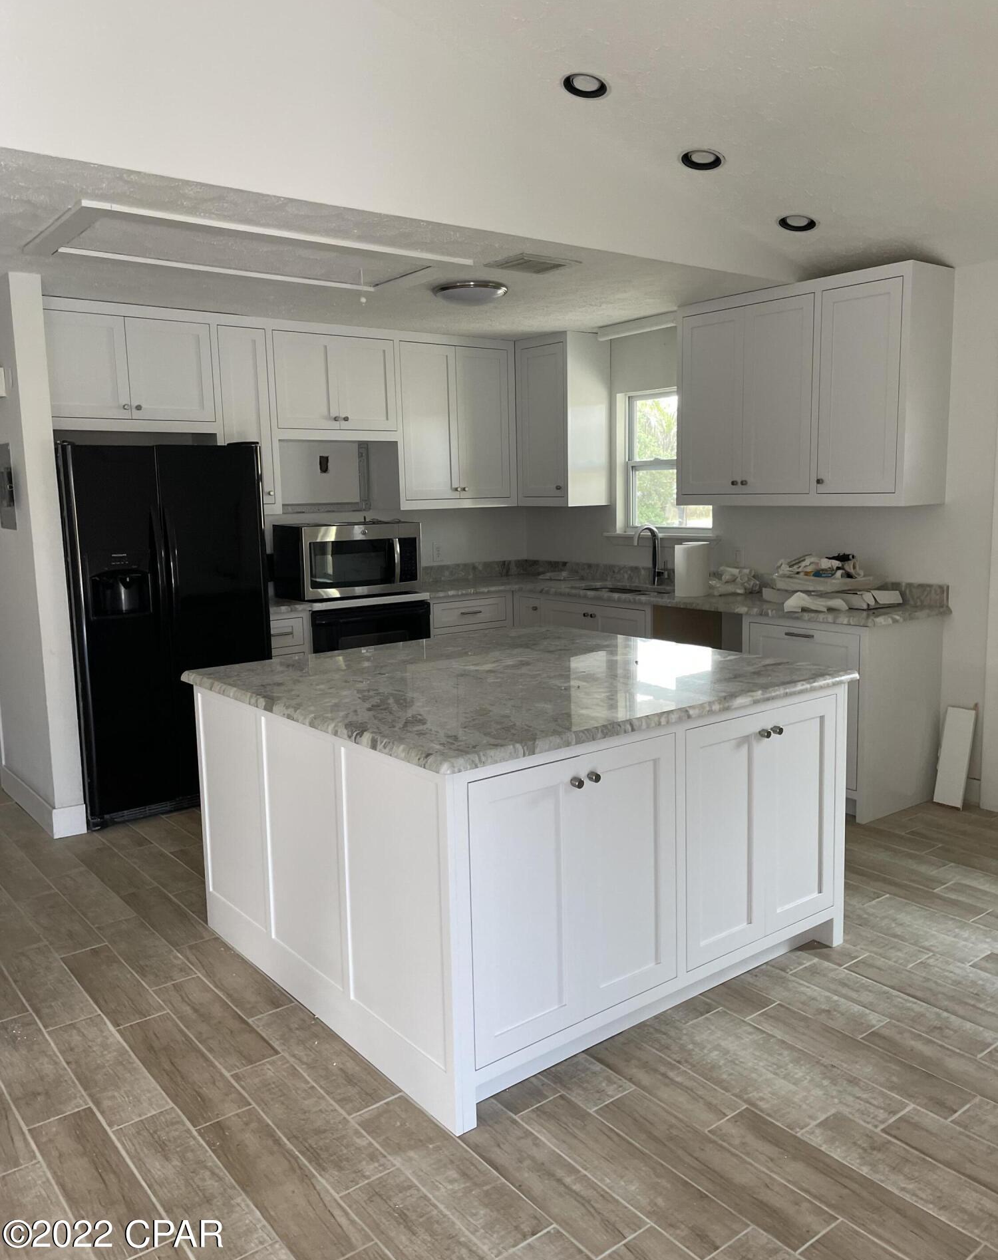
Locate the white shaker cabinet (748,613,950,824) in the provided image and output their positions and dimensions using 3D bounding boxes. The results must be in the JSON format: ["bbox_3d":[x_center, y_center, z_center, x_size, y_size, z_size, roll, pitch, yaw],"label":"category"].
[{"bbox_3d":[1.642,0.367,4.815,0.607,0.873,0.663,-7,10,-37],"label":"white shaker cabinet"}]

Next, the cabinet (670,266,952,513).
[{"bbox_3d":[1.504,-1.147,4.968,0.342,1.046,1.339,-7,10,-37],"label":"cabinet"}]

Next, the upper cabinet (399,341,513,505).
[{"bbox_3d":[-0.362,-1.279,6.309,0.835,0.975,0.358,-7,10,-37],"label":"upper cabinet"}]

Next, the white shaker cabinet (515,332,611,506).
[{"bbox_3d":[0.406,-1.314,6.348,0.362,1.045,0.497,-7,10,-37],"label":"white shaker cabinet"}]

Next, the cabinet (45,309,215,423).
[{"bbox_3d":[-1.925,-1.300,5.043,0.887,0.514,0.368,-7,10,-37],"label":"cabinet"}]

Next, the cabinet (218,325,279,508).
[{"bbox_3d":[-1.440,-1.134,5.445,0.302,0.983,0.368,-7,10,-37],"label":"cabinet"}]

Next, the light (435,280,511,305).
[{"bbox_3d":[-0.137,-1.556,4.691,0.356,0.078,0.356,-1,8,0],"label":"light"}]

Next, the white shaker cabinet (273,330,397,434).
[{"bbox_3d":[-1.017,-1.406,5.780,0.777,0.540,0.358,-7,10,-37],"label":"white shaker cabinet"}]

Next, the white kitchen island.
[{"bbox_3d":[0.045,0.585,3.320,1.605,0.923,1.555,-7,10,-37],"label":"white kitchen island"}]

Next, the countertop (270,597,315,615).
[{"bbox_3d":[-1.333,-0.126,5.505,0.355,0.038,0.646,-7,10,-37],"label":"countertop"}]

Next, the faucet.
[{"bbox_3d":[0.877,-0.421,5.748,0.207,0.363,0.121,-7,10,-37],"label":"faucet"}]

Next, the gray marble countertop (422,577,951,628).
[{"bbox_3d":[0.653,-0.166,5.491,1.240,0.038,3.099,-7,10,-37],"label":"gray marble countertop"}]

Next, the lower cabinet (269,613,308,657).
[{"bbox_3d":[-1.331,0.323,5.580,0.340,0.873,0.618,-7,10,-37],"label":"lower cabinet"}]

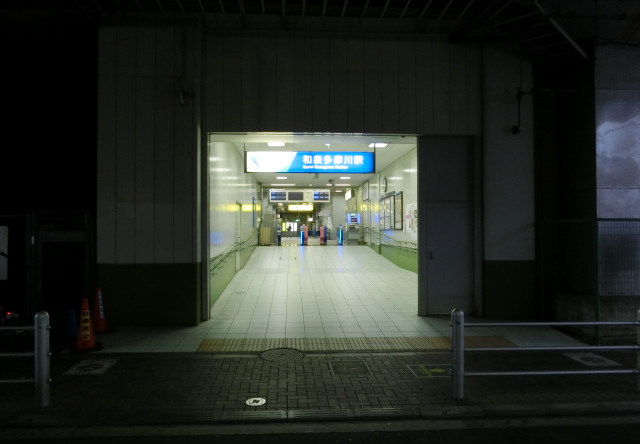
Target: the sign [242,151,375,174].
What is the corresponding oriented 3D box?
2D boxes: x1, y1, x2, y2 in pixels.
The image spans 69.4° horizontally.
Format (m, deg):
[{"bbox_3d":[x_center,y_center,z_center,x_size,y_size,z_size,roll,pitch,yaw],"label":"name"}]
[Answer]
[{"bbox_3d":[-0.210,-1.277,10.053,2.823,0.479,0.220,0,-1,-4],"label":"sign"}]

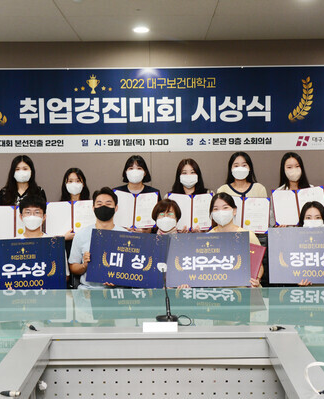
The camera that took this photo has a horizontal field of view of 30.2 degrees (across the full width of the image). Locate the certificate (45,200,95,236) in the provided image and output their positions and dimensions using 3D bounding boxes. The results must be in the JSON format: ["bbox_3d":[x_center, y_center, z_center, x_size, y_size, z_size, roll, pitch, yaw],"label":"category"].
[{"bbox_3d":[-0.799,0.165,5.350,0.460,0.310,0.030,-1,-5,-6],"label":"certificate"}]

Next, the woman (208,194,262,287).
[{"bbox_3d":[0.481,0.620,4.341,0.520,1.327,0.720,0,3,3],"label":"woman"}]

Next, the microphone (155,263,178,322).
[{"bbox_3d":[0.022,0.479,3.120,0.120,0.285,0.160,-1,4,-8],"label":"microphone"}]

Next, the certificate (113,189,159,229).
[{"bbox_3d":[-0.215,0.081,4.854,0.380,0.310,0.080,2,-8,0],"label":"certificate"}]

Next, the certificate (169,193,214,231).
[{"bbox_3d":[0.248,0.105,5.130,0.395,0.320,0.120,0,-7,2],"label":"certificate"}]

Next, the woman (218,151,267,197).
[{"bbox_3d":[0.682,0.419,5.136,0.450,1.638,0.340,0,4,5],"label":"woman"}]

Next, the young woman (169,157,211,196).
[{"bbox_3d":[0.249,0.434,5.298,0.460,1.585,0.340,0,3,2],"label":"young woman"}]

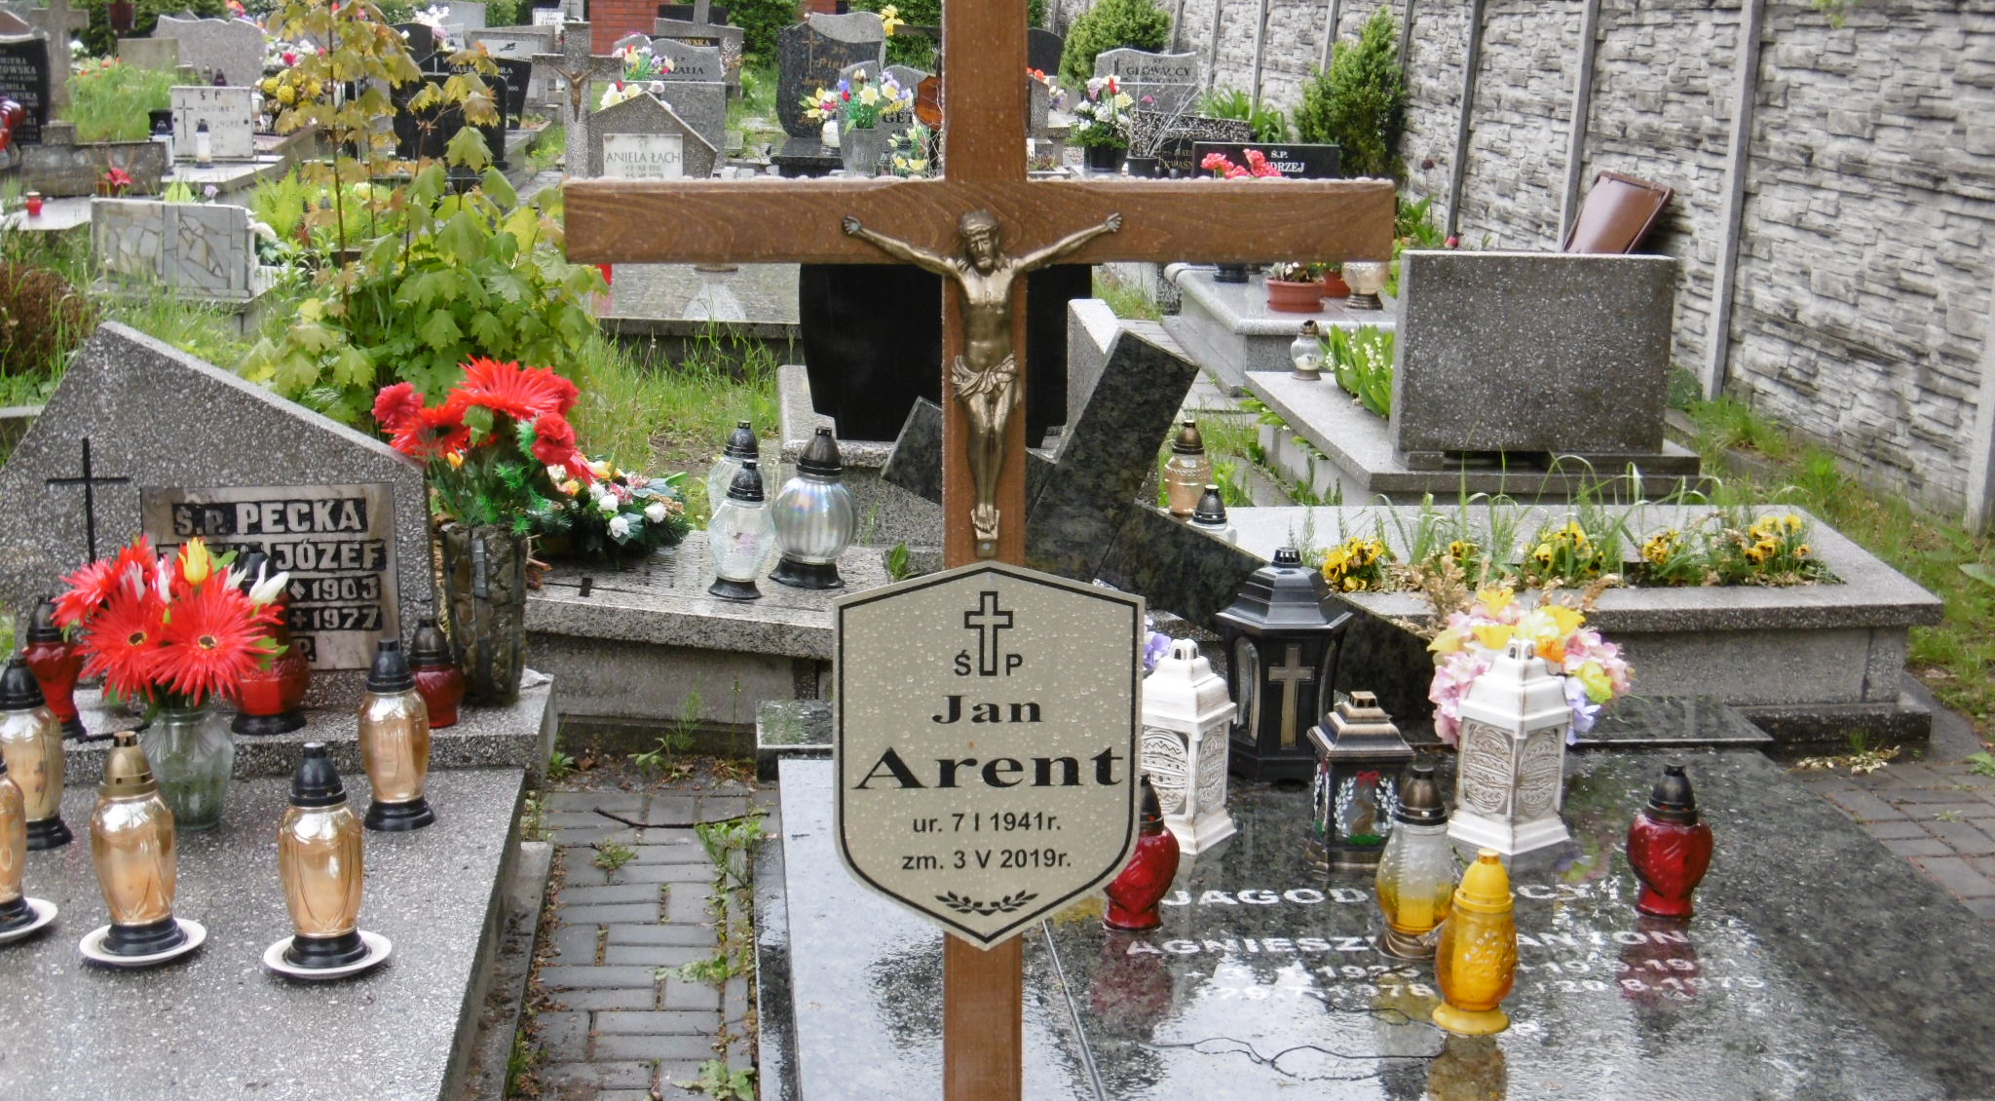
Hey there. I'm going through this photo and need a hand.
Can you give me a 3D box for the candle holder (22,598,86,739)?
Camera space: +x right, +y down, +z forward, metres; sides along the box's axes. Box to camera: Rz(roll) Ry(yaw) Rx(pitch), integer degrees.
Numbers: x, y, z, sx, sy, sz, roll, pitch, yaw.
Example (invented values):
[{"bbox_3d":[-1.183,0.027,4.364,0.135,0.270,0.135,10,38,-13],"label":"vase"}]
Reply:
[{"bbox_3d":[-1.700,0.208,5.297,0.113,0.246,0.102,-8,12,-17],"label":"candle holder"}]

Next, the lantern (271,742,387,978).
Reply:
[{"bbox_3d":[-0.948,0.424,4.110,0.163,0.317,0.163,-2,12,-5],"label":"lantern"}]

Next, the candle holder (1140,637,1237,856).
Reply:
[{"bbox_3d":[0.311,0.324,5.063,0.155,0.350,0.155,7,13,30],"label":"candle holder"}]

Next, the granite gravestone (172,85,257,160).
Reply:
[{"bbox_3d":[-4.615,-2.519,17.319,0.470,0.404,0.120,0,11,-5],"label":"granite gravestone"}]

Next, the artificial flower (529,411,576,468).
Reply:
[{"bbox_3d":[-0.796,-0.198,5.270,0.084,0.097,0.080,-2,12,-10],"label":"artificial flower"}]

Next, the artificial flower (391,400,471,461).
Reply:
[{"bbox_3d":[-1.060,-0.220,5.500,0.166,0.117,0.100,-2,12,-11],"label":"artificial flower"}]

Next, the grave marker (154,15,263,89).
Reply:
[{"bbox_3d":[-5.495,-3.420,20.566,0.761,0.620,0.100,-1,12,-5],"label":"grave marker"}]

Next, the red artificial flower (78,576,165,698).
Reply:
[{"bbox_3d":[-1.292,0.130,4.400,0.167,0.176,0.078,-1,11,-6],"label":"red artificial flower"}]

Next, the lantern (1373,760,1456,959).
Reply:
[{"bbox_3d":[0.645,0.467,4.505,0.127,0.295,0.127,4,12,8],"label":"lantern"}]

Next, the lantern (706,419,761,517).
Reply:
[{"bbox_3d":[-0.596,-0.152,6.710,0.150,0.291,0.150,3,12,-6],"label":"lantern"}]

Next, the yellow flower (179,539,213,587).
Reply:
[{"bbox_3d":[-1.346,0.020,4.932,0.058,0.082,0.052,-3,12,-15],"label":"yellow flower"}]

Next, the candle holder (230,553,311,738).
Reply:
[{"bbox_3d":[-1.279,0.153,5.116,0.139,0.316,0.139,-2,12,-5],"label":"candle holder"}]

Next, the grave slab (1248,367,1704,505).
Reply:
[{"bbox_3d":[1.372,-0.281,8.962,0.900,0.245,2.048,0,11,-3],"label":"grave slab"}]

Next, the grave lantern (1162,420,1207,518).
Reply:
[{"bbox_3d":[0.465,-0.200,7.180,0.115,0.233,0.115,1,11,0],"label":"grave lantern"}]

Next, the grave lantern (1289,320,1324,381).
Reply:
[{"bbox_3d":[1.000,-0.652,9.467,0.116,0.177,0.116,0,12,-5],"label":"grave lantern"}]

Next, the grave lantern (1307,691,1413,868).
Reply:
[{"bbox_3d":[0.619,0.376,5.018,0.153,0.271,0.153,-1,12,-8],"label":"grave lantern"}]

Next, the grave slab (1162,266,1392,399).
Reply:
[{"bbox_3d":[1.161,-0.815,10.609,0.880,0.235,2.000,0,11,-5],"label":"grave slab"}]

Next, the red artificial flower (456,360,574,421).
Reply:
[{"bbox_3d":[-0.817,-0.272,4.978,0.196,0.103,0.167,-1,11,-6],"label":"red artificial flower"}]

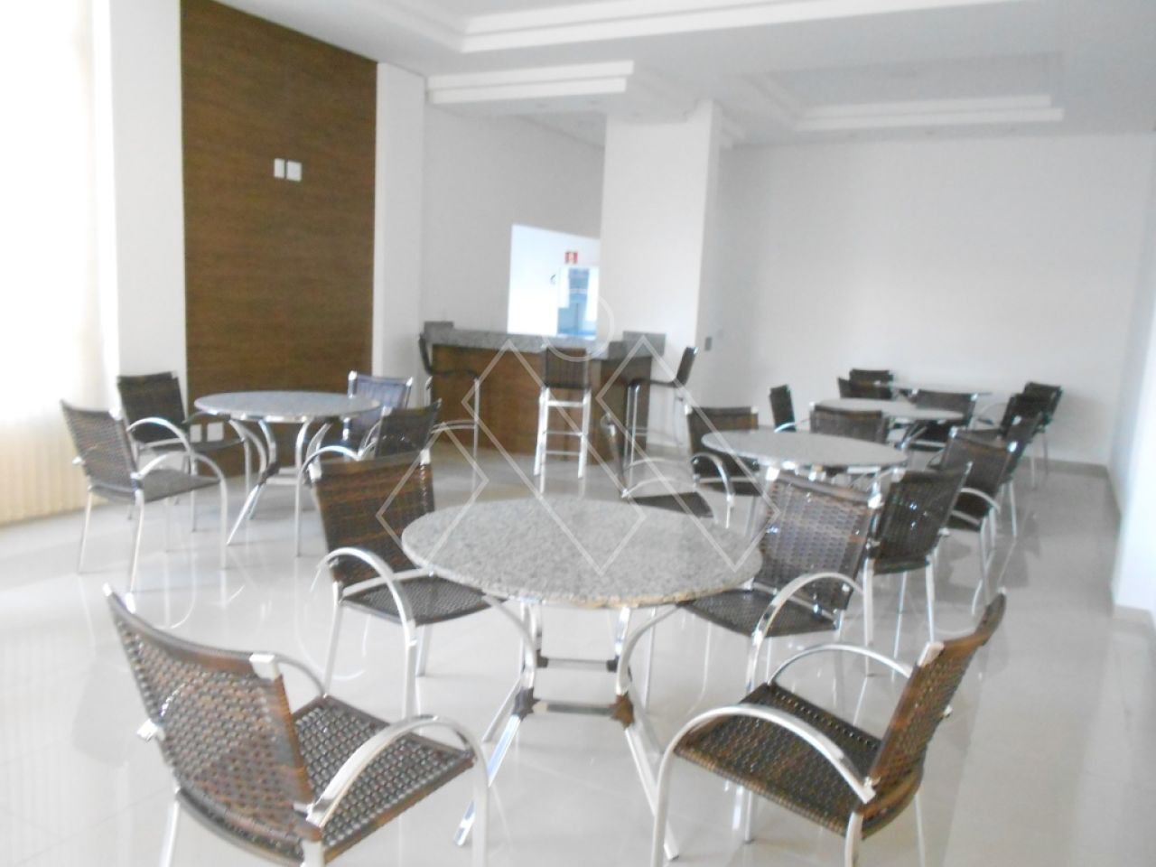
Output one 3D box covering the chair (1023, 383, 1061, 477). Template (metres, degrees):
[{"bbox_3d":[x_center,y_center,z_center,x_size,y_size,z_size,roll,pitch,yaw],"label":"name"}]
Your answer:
[{"bbox_3d":[4.170,-0.052,8.303,0.570,0.860,0.530,1,9,-12],"label":"chair"}]

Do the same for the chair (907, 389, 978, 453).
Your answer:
[{"bbox_3d":[2.809,0.105,6.829,0.512,0.852,0.581,7,10,24],"label":"chair"}]

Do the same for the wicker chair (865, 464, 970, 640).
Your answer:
[{"bbox_3d":[1.287,0.505,3.806,0.530,0.860,0.570,-3,11,-33],"label":"wicker chair"}]

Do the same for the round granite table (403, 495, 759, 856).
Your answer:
[{"bbox_3d":[-0.010,0.672,2.464,0.980,0.767,0.980,3,9,0],"label":"round granite table"}]

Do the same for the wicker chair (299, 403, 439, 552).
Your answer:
[{"bbox_3d":[-1.103,0.234,4.619,0.554,0.851,0.544,7,10,26],"label":"wicker chair"}]

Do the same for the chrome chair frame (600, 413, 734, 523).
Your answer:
[{"bbox_3d":[0.394,0.359,4.323,0.554,0.851,0.544,3,9,0],"label":"chrome chair frame"}]

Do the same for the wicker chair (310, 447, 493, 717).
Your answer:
[{"bbox_3d":[-0.545,0.535,2.889,0.554,0.851,0.544,11,12,41],"label":"wicker chair"}]

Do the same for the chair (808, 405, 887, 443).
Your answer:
[{"bbox_3d":[1.828,0.227,5.743,0.530,0.860,0.570,9,11,35],"label":"chair"}]

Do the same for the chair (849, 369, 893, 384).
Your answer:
[{"bbox_3d":[3.090,-0.195,8.860,0.512,0.852,0.581,1,9,-12],"label":"chair"}]

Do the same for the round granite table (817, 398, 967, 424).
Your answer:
[{"bbox_3d":[2.253,0.193,6.390,1.000,0.770,1.000,3,9,0],"label":"round granite table"}]

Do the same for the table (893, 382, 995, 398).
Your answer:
[{"bbox_3d":[3.398,-0.058,8.364,0.985,0.766,0.985,3,9,0],"label":"table"}]

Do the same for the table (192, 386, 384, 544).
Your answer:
[{"bbox_3d":[-1.630,0.202,4.915,0.980,0.767,0.980,3,9,0],"label":"table"}]

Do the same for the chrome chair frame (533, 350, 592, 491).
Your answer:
[{"bbox_3d":[-0.106,-0.192,7.083,0.402,1.029,0.519,5,9,12],"label":"chrome chair frame"}]

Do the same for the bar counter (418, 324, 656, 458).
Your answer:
[{"bbox_3d":[-0.334,-0.413,8.193,1.833,1.098,1.078,7,10,26],"label":"bar counter"}]

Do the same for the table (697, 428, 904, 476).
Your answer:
[{"bbox_3d":[1.084,0.435,4.340,0.970,0.767,0.970,3,9,0],"label":"table"}]

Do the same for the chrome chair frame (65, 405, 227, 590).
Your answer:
[{"bbox_3d":[-2.086,0.256,4.174,0.512,0.852,0.581,9,10,32],"label":"chrome chair frame"}]

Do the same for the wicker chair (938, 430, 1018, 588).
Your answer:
[{"bbox_3d":[1.781,0.431,4.442,0.570,0.860,0.530,1,9,-13],"label":"wicker chair"}]

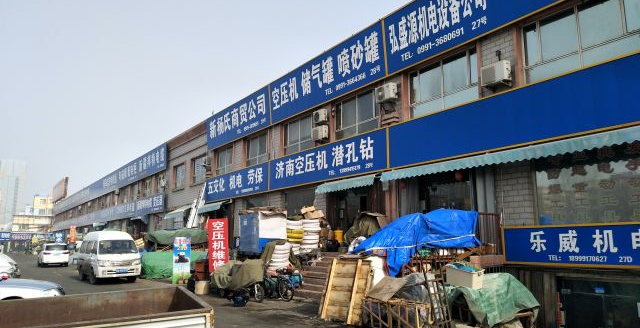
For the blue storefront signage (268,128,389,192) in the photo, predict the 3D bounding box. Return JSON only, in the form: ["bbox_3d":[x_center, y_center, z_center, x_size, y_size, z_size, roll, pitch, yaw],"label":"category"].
[{"bbox_3d":[-0.036,0.033,20.399,0.200,1.450,8.920,5,-10,-33],"label":"blue storefront signage"}]

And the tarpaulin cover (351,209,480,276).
[{"bbox_3d":[2.244,1.871,11.425,1.200,1.430,2.850,5,-10,-33],"label":"tarpaulin cover"}]

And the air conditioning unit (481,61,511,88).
[{"bbox_3d":[5.252,-2.659,14.356,0.320,0.555,0.769,4,-10,-33],"label":"air conditioning unit"}]

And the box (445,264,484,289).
[{"bbox_3d":[2.720,2.132,9.028,0.320,0.380,0.600,4,-10,-33],"label":"box"}]

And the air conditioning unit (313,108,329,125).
[{"bbox_3d":[-0.012,-2.001,20.396,0.320,0.550,0.780,5,-10,-33],"label":"air conditioning unit"}]

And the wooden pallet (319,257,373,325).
[{"bbox_3d":[0.482,2.487,9.434,0.120,1.200,1.200,23,-20,-29],"label":"wooden pallet"}]

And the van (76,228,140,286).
[{"bbox_3d":[-9.411,4.070,21.333,1.700,2.080,4.800,5,-10,-33],"label":"van"}]

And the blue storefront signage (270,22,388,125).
[{"bbox_3d":[-0.072,-3.569,20.822,0.200,2.100,8.820,1,-8,-34],"label":"blue storefront signage"}]

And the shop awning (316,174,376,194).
[{"bbox_3d":[1.019,0.862,20.522,0.580,0.470,3.650,4,-10,-33],"label":"shop awning"}]

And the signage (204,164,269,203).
[{"bbox_3d":[-4.945,1.192,27.744,0.200,1.450,8.900,5,-10,-33],"label":"signage"}]

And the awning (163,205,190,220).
[{"bbox_3d":[-11.356,3.885,38.795,0.700,0.880,4.200,4,-10,-33],"label":"awning"}]

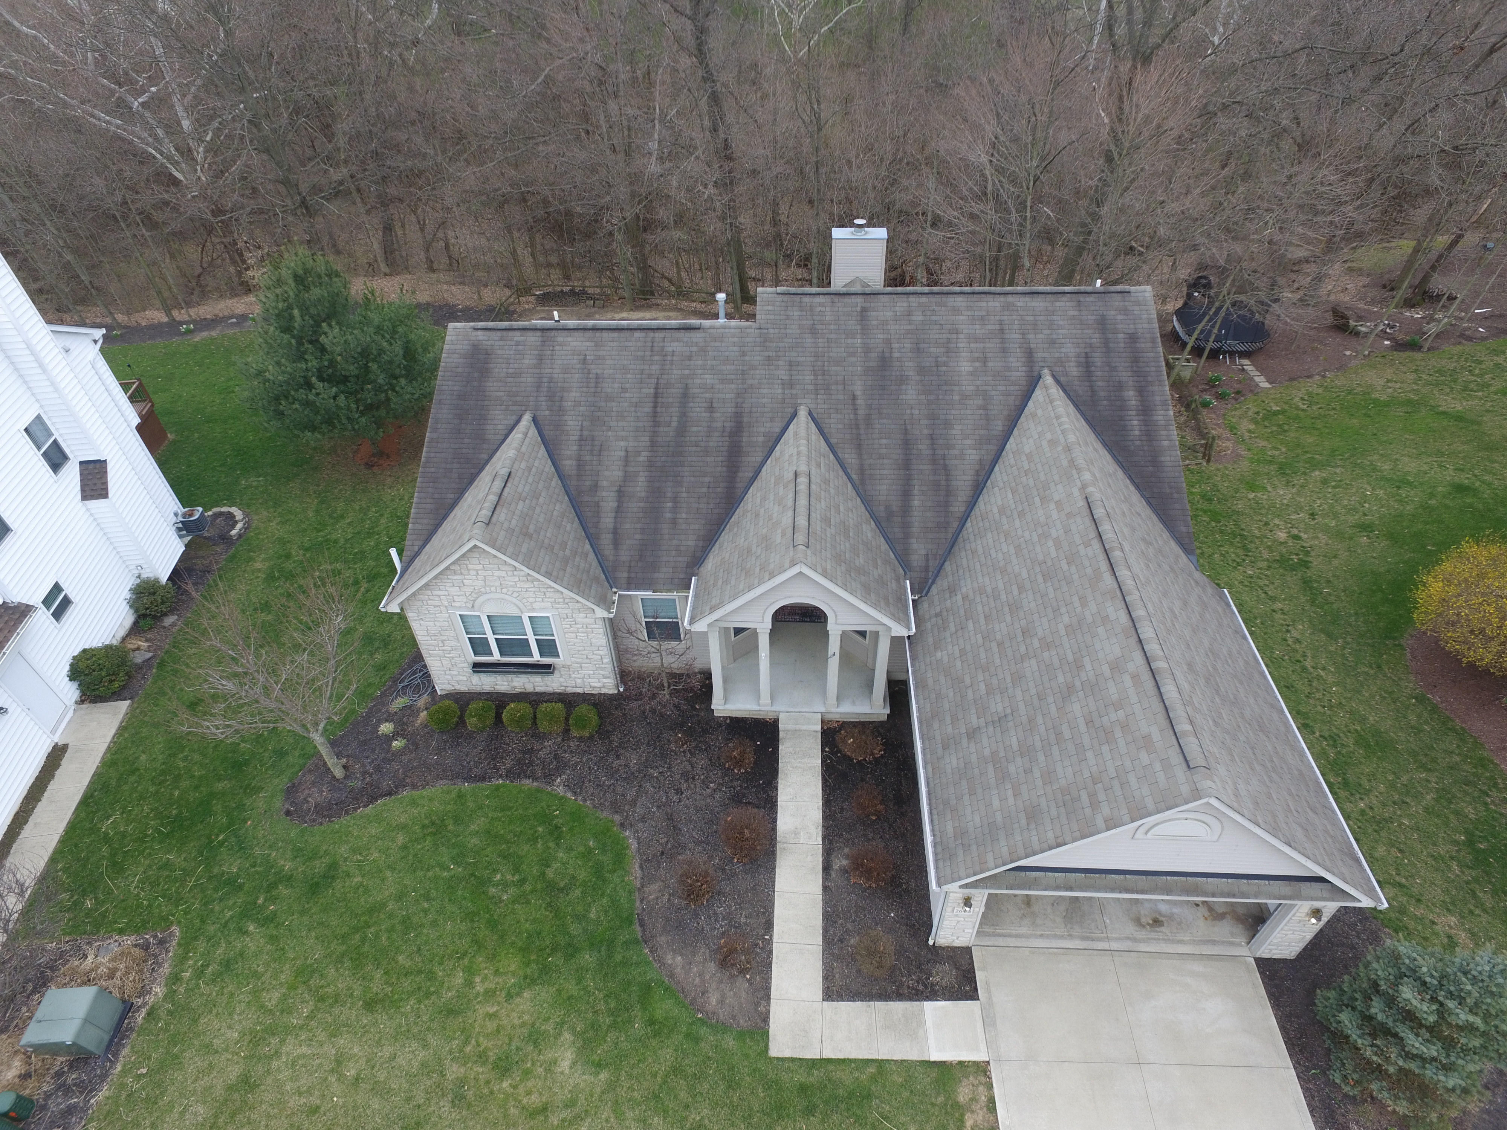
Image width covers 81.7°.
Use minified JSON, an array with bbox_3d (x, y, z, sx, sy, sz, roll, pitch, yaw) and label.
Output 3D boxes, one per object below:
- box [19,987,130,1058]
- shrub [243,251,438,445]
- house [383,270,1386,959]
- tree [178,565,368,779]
[{"bbox_3d":[-11.727,7.935,15.034,0.950,0.780,0.950,-4,42,-2],"label":"box"},{"bbox_3d":[-12.409,-6.255,26.767,5.400,6.600,5.400,1,42,4],"label":"shrub"},{"bbox_3d":[1.169,-1.994,20.714,17.900,7.000,19.700,1,42,4],"label":"house"},{"bbox_3d":[-9.086,2.676,17.577,3.800,5.100,3.800,1,42,4],"label":"tree"}]

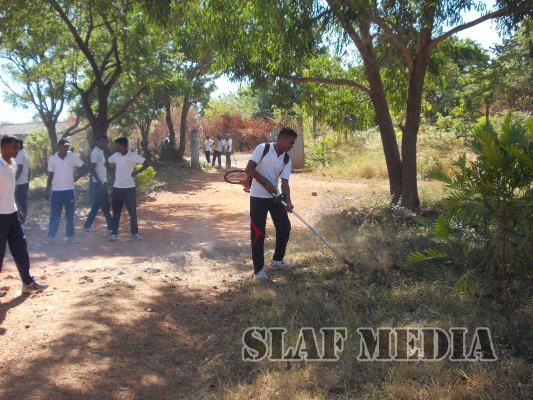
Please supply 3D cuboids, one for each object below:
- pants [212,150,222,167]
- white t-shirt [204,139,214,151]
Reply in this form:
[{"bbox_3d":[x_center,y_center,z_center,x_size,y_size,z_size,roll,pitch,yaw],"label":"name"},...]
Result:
[{"bbox_3d":[-2.538,-2.118,34.300,0.470,0.900,0.320,1,5,9],"label":"pants"},{"bbox_3d":[-3.056,-2.959,35.500,0.520,0.660,0.310,0,5,3],"label":"white t-shirt"}]

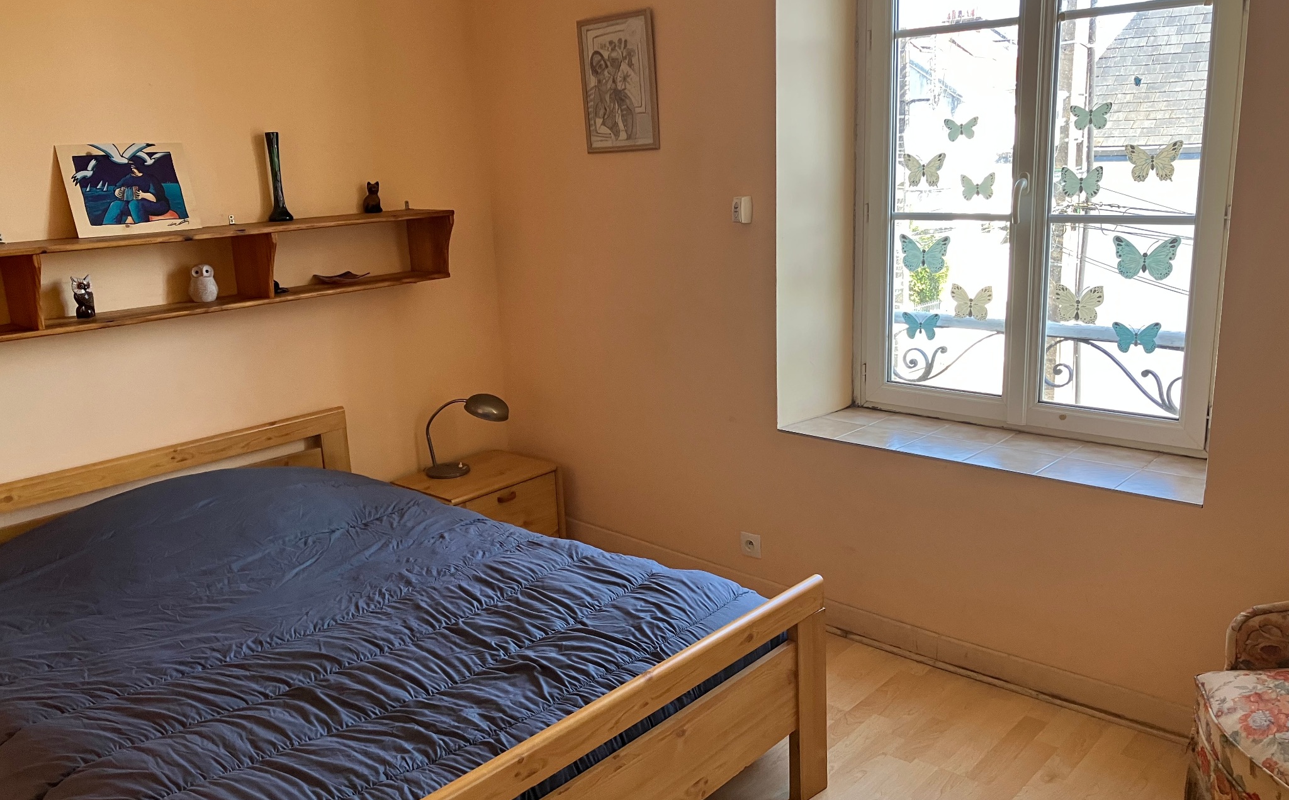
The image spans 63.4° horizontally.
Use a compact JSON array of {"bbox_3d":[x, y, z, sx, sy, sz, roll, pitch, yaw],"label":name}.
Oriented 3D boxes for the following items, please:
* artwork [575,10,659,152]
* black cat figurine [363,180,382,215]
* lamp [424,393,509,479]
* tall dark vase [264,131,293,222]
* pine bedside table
[{"bbox_3d":[-0.087,-1.032,3.408,0.312,0.426,0.020,7,16,40],"label":"artwork"},{"bbox_3d":[-0.906,-0.676,3.484,0.065,0.107,0.055,10,18,40],"label":"black cat figurine"},{"bbox_3d":[-0.651,0.128,3.788,0.320,0.285,0.160,-2,14,3],"label":"lamp"},{"bbox_3d":[-1.134,-0.683,3.211,0.074,0.272,0.074,10,18,40],"label":"tall dark vase"},{"bbox_3d":[-0.608,0.456,3.842,0.375,0.385,0.490,10,18,40],"label":"pine bedside table"}]

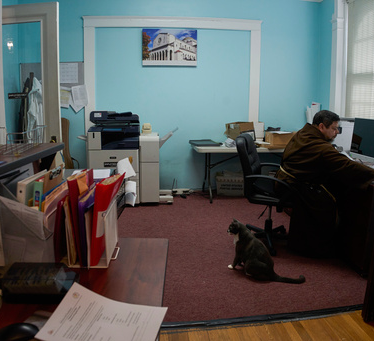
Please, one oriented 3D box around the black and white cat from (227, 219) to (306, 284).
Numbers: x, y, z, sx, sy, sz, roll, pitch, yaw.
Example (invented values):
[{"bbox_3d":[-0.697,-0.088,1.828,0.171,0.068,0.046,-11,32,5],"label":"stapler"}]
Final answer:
[{"bbox_3d":[0.558,0.569,2.448,0.520,0.380,0.210,5,11,24],"label":"black and white cat"}]

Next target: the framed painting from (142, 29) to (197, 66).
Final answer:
[{"bbox_3d":[-0.238,-1.685,4.679,0.765,0.515,0.030,-1,10,-5],"label":"framed painting"}]

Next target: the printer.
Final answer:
[{"bbox_3d":[-0.804,-0.194,4.550,0.860,1.140,0.660,-1,10,-5],"label":"printer"}]

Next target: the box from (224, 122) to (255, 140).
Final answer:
[{"bbox_3d":[0.725,-0.523,4.715,0.380,0.280,0.320,-1,10,-5],"label":"box"}]

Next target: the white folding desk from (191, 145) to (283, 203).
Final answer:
[{"bbox_3d":[0.961,0.001,4.715,1.800,0.730,0.750,-1,10,-5],"label":"white folding desk"}]

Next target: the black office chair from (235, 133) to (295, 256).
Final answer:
[{"bbox_3d":[0.778,0.166,3.025,0.640,0.980,0.620,4,11,21],"label":"black office chair"}]

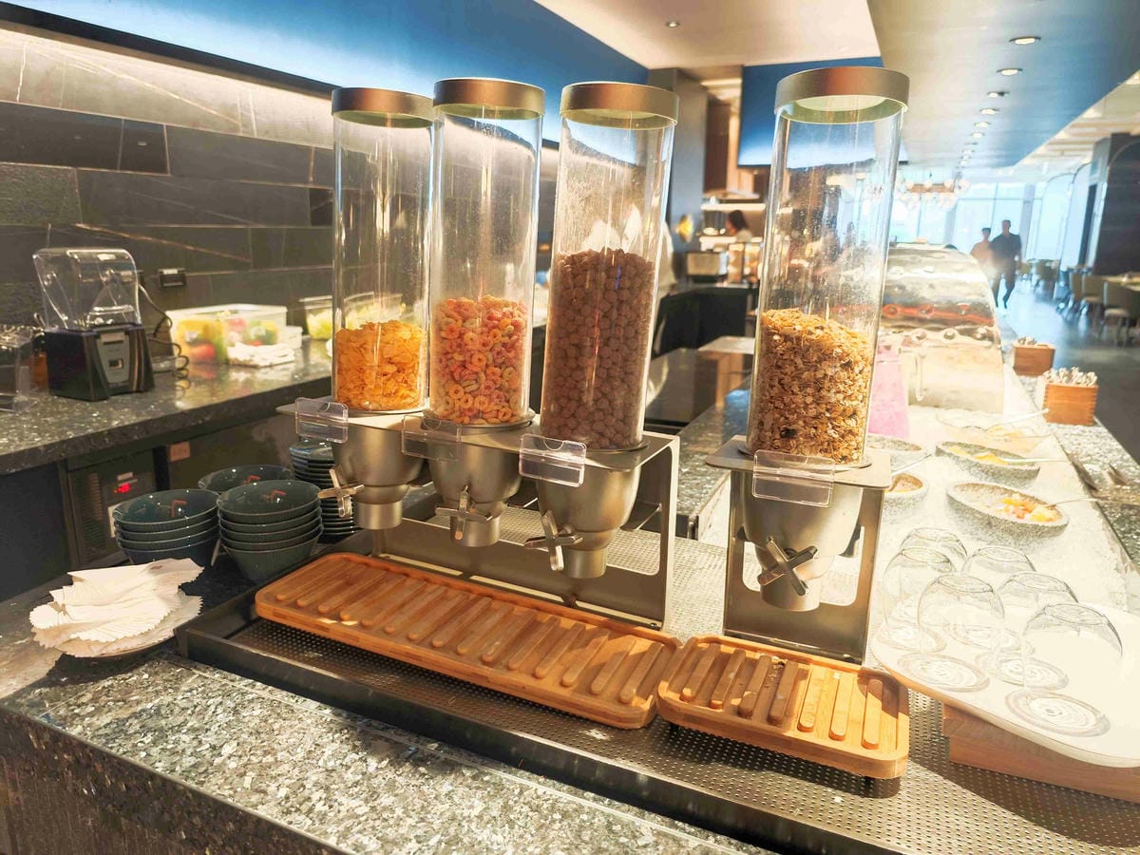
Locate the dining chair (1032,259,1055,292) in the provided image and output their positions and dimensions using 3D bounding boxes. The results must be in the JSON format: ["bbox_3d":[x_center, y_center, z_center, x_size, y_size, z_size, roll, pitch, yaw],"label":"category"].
[{"bbox_3d":[12.572,-3.965,19.996,0.500,0.820,0.550,8,16,24],"label":"dining chair"}]

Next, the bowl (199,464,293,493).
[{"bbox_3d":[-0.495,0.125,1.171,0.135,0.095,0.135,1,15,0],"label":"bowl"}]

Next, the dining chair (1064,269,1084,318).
[{"bbox_3d":[9.370,-2.418,13.866,0.500,0.820,0.550,8,16,24],"label":"dining chair"}]

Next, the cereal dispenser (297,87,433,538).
[{"bbox_3d":[-0.246,-0.126,0.945,0.135,0.536,0.159,9,16,23],"label":"cereal dispenser"}]

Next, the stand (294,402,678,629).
[{"bbox_3d":[-0.127,0.116,0.941,0.482,0.246,0.147,8,16,24],"label":"stand"}]

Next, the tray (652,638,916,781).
[{"bbox_3d":[0.223,0.282,0.790,0.239,0.021,0.162,8,16,22],"label":"tray"}]

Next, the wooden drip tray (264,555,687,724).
[{"bbox_3d":[-0.135,0.240,0.912,0.518,0.021,0.162,8,16,24],"label":"wooden drip tray"}]

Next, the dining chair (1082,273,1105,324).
[{"bbox_3d":[9.004,-2.181,12.940,0.500,0.820,0.550,8,16,24],"label":"dining chair"}]

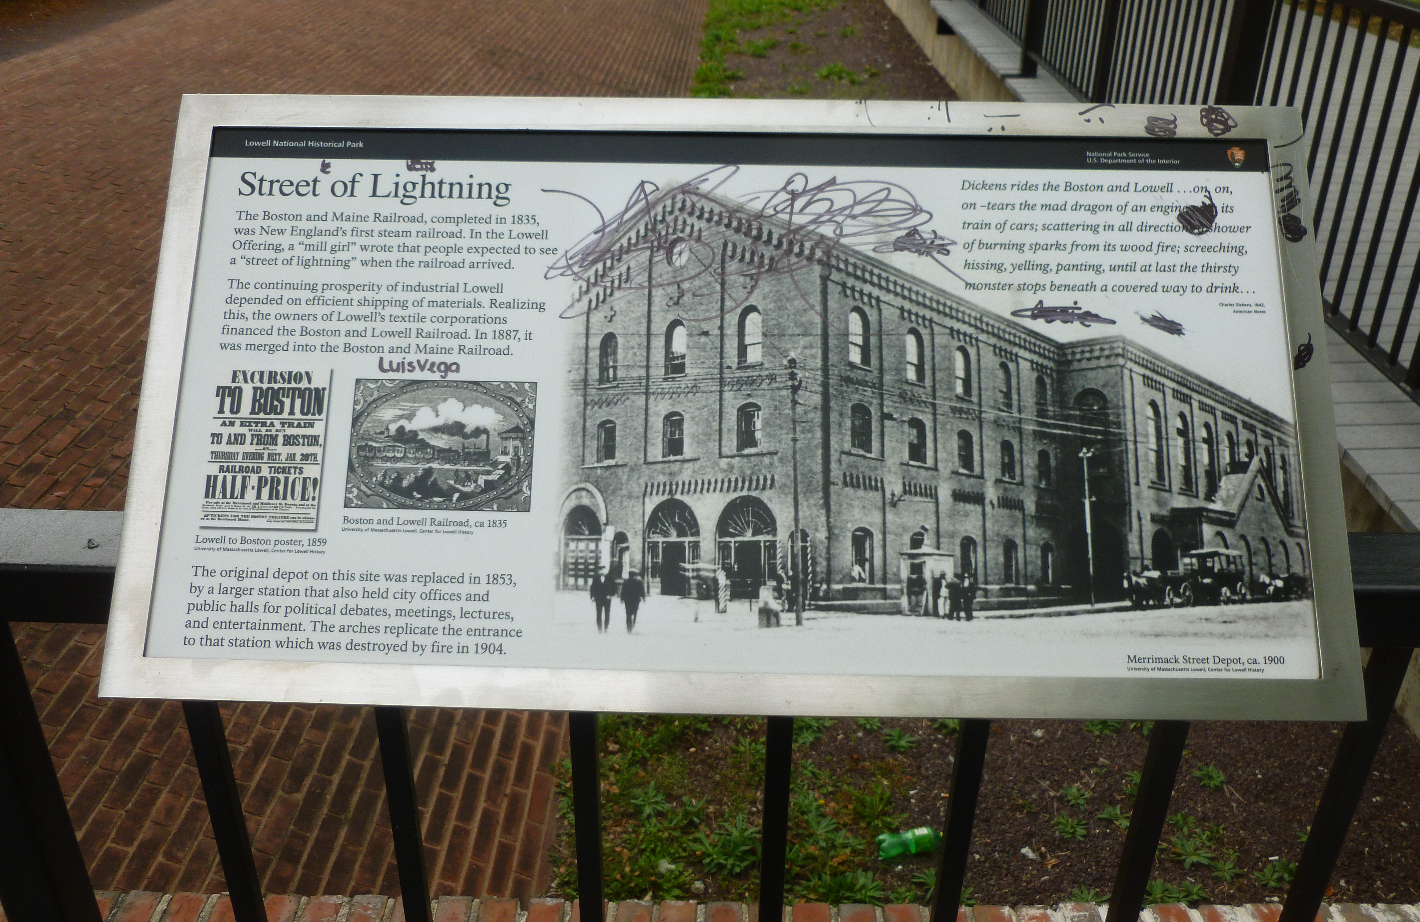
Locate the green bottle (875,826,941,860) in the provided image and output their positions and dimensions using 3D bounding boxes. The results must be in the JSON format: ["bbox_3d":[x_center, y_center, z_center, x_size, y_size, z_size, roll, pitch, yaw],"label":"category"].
[{"bbox_3d":[0.624,1.176,3.558,0.208,0.073,0.073,-6,28,-12],"label":"green bottle"}]

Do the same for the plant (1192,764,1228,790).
[{"bbox_3d":[1.685,1.067,3.878,0.100,0.050,0.090,1,28,0],"label":"plant"}]

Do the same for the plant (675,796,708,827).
[{"bbox_3d":[-0.057,1.080,3.546,0.102,0.060,0.092,1,28,0],"label":"plant"}]

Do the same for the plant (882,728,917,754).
[{"bbox_3d":[0.651,0.963,3.956,0.114,0.050,0.095,1,28,0],"label":"plant"}]

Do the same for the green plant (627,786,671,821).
[{"bbox_3d":[-0.191,1.058,3.557,0.128,0.065,0.110,1,28,0],"label":"green plant"}]

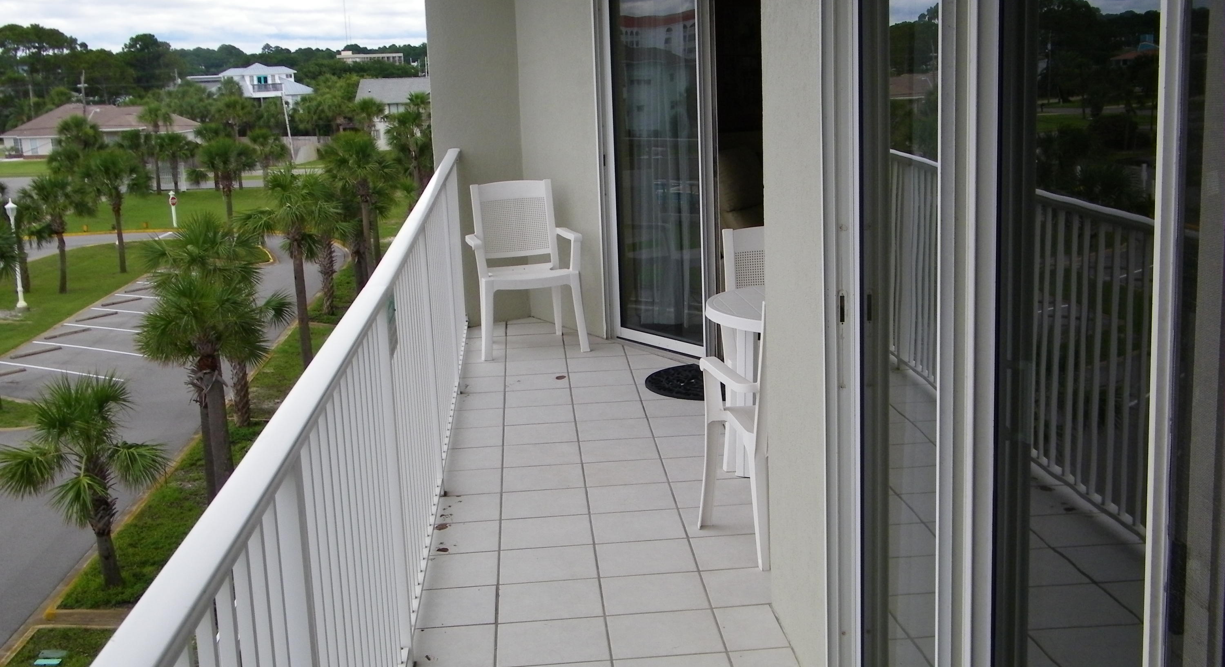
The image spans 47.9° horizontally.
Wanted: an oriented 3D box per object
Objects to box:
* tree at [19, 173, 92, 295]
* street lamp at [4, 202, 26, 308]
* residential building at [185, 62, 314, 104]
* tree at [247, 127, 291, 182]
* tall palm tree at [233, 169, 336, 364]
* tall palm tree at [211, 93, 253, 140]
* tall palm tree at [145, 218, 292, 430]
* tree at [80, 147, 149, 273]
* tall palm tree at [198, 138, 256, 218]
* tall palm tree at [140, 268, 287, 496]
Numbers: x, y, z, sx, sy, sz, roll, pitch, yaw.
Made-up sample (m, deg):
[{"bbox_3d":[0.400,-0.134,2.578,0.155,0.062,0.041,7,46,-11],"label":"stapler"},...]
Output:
[{"bbox_3d":[-24.858,-4.482,62.006,3.156,5.302,3.156,-2,12,0],"label":"tree"},{"bbox_3d":[-25.143,-3.345,58.129,0.550,4.634,0.550,-2,12,0],"label":"street lamp"},{"bbox_3d":[-44.129,-28.534,172.439,15.000,10.524,12.000,-4,12,-8],"label":"residential building"},{"bbox_3d":[-28.330,-14.402,112.425,3.500,4.947,3.500,-2,11,0],"label":"tree"},{"bbox_3d":[-9.589,-1.623,41.337,2.951,6.653,2.951,-2,12,0],"label":"tall palm tree"},{"bbox_3d":[-30.158,-15.436,110.869,3.600,7.731,3.600,-2,11,0],"label":"tall palm tree"},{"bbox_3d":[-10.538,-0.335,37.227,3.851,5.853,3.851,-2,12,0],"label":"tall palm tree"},{"bbox_3d":[-23.676,-5.923,65.781,3.350,6.128,3.350,-2,11,0],"label":"tree"},{"bbox_3d":[-20.571,-7.589,73.965,3.200,5.945,3.200,-2,11,0],"label":"tall palm tree"},{"bbox_3d":[-8.381,1.280,29.438,3.099,5.642,3.099,-2,12,0],"label":"tall palm tree"}]

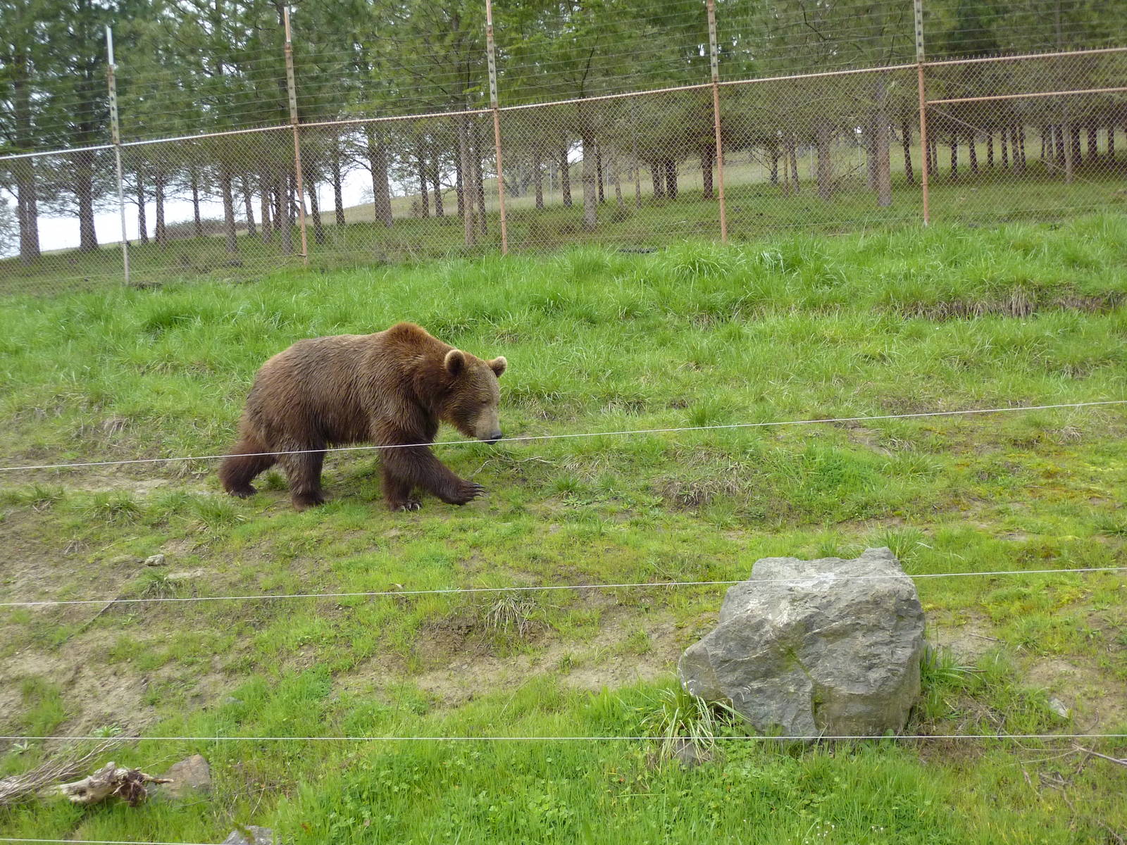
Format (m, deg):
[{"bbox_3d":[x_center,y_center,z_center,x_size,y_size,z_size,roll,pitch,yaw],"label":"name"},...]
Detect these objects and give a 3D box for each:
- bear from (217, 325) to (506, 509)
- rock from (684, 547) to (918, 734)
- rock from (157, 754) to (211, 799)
[{"bbox_3d":[-1.250,-0.030,6.970,1.820,1.130,0.700,-2,2,23],"label":"bear"},{"bbox_3d":[0.950,0.875,4.620,0.960,0.670,0.740,-3,2,3],"label":"rock"},{"bbox_3d":[-1.400,1.300,4.180,0.190,0.145,0.160,-3,2,0],"label":"rock"}]

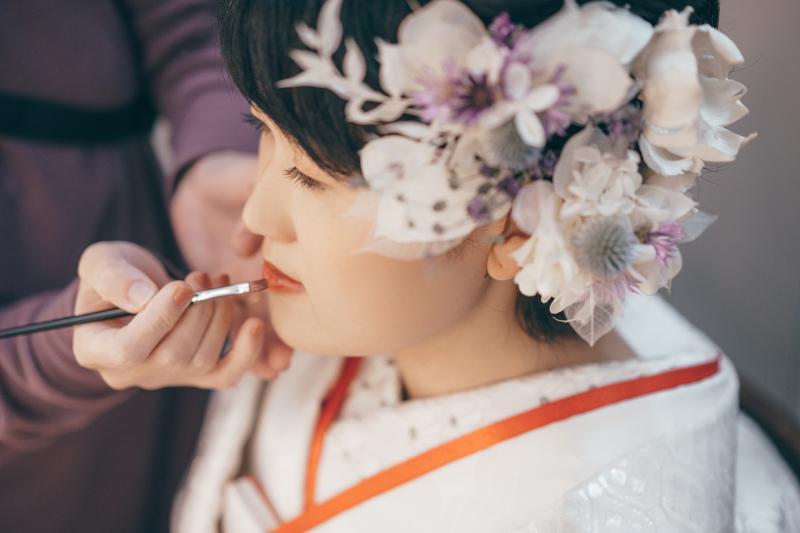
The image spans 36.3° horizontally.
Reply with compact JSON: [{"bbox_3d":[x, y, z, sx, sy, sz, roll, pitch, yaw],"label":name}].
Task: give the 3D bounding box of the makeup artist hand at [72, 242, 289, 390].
[{"bbox_3d":[-0.119,0.027,0.650,0.105,0.068,0.090,-5,19,-1],"label":"makeup artist hand"}]

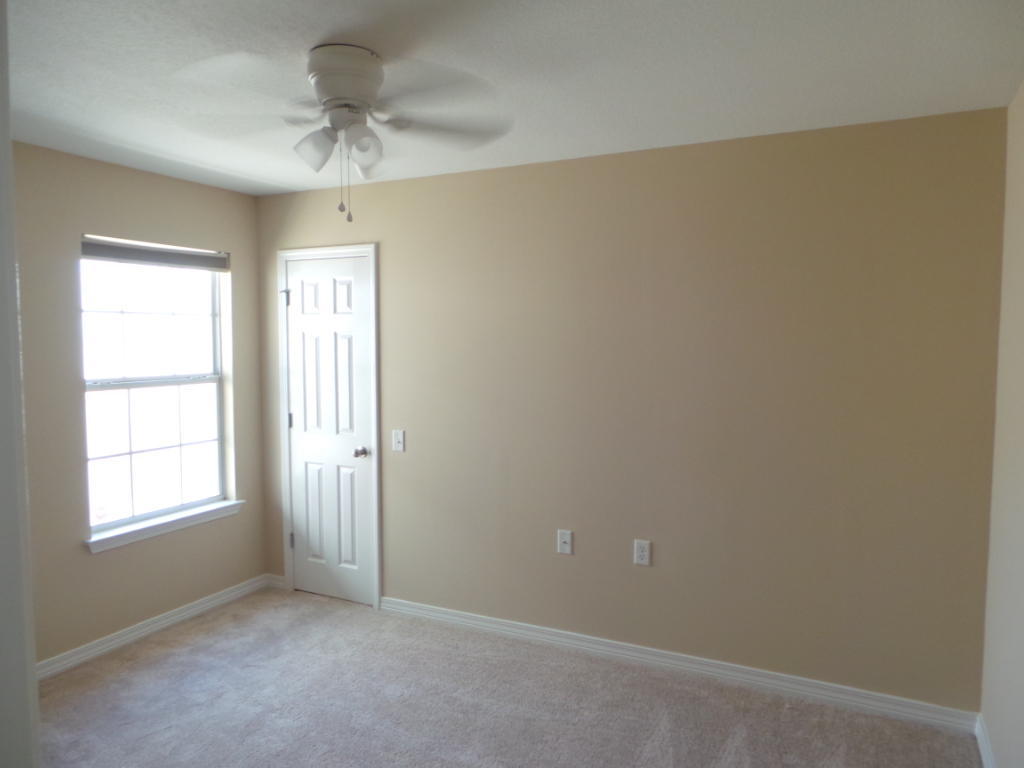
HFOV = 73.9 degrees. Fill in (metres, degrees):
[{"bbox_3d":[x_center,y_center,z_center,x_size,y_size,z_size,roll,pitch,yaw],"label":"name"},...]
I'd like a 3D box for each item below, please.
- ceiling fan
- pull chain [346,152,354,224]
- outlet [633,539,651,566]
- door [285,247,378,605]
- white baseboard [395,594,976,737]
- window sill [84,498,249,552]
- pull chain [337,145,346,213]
[{"bbox_3d":[-0.495,-0.831,2.118,1.050,0.360,1.050,2,4,26],"label":"ceiling fan"},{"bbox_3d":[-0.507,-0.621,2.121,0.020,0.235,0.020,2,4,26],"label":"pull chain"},{"bbox_3d":[0.625,0.807,3.266,0.072,0.116,0.010,2,4,26],"label":"outlet"},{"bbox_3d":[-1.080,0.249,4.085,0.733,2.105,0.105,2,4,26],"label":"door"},{"bbox_3d":[0.550,1.311,3.332,2.913,0.082,0.016,2,4,26],"label":"white baseboard"},{"bbox_3d":[-1.878,0.766,3.729,0.115,0.072,0.975,2,4,26],"label":"window sill"},{"bbox_3d":[-0.517,-0.633,2.071,0.021,0.224,0.021,0,4,0],"label":"pull chain"}]

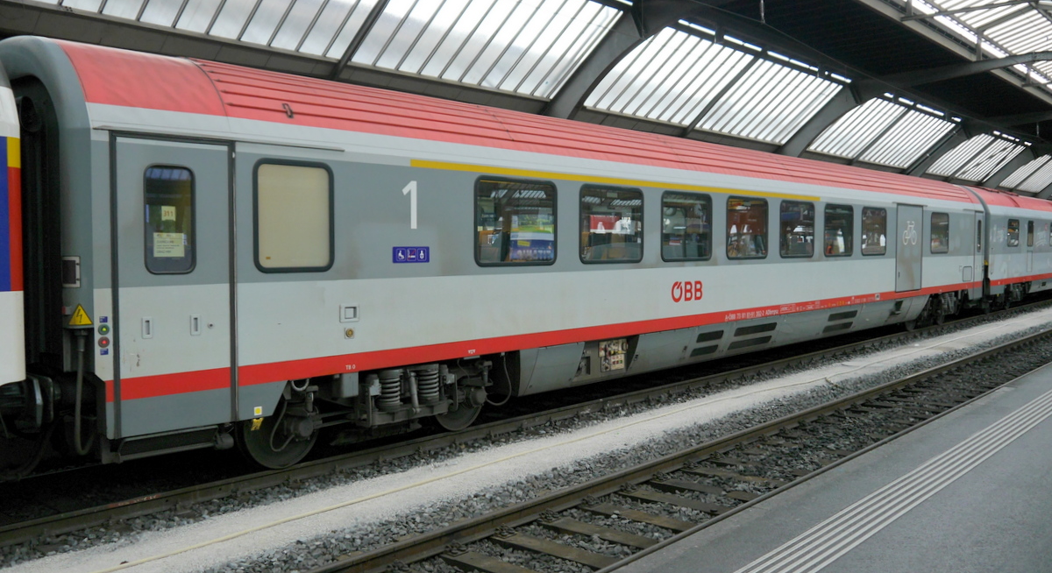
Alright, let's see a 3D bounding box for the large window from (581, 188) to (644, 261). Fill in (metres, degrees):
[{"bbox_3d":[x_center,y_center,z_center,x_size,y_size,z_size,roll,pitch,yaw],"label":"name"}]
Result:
[{"bbox_3d":[1.177,-0.843,12.525,0.060,1.066,1.510,2,4,41],"label":"large window"}]

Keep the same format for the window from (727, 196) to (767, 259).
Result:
[{"bbox_3d":[3.752,-0.980,15.499,0.060,1.062,1.510,2,4,41],"label":"window"}]

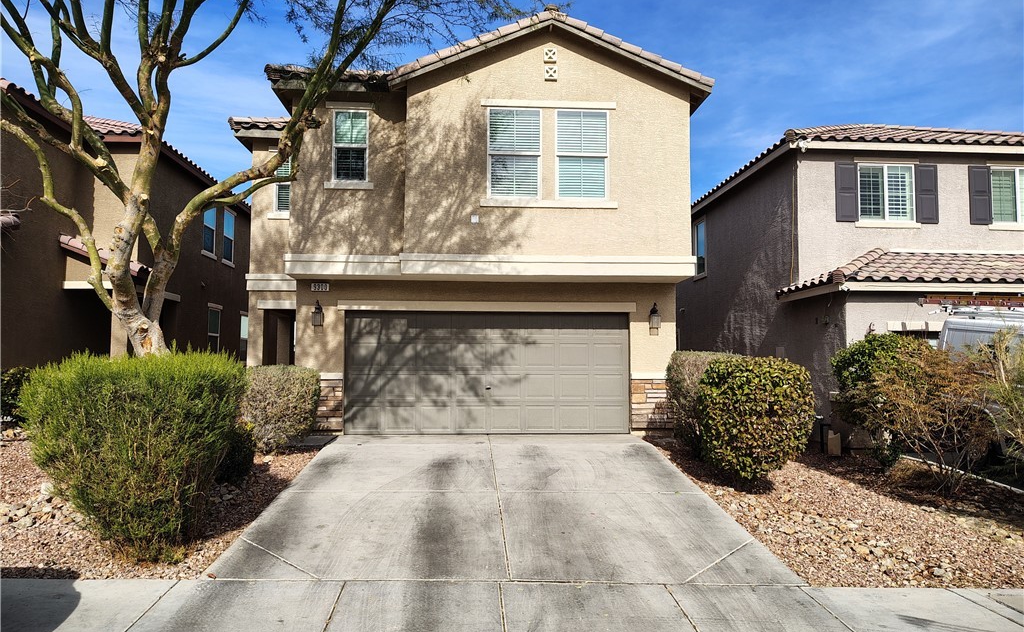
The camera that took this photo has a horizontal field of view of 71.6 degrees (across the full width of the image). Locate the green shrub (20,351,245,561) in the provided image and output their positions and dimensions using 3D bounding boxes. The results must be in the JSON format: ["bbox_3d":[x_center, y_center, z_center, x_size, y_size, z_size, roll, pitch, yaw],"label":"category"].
[{"bbox_3d":[-3.619,1.258,6.719,1.920,1.804,1.800,0,-4,-3],"label":"green shrub"}]

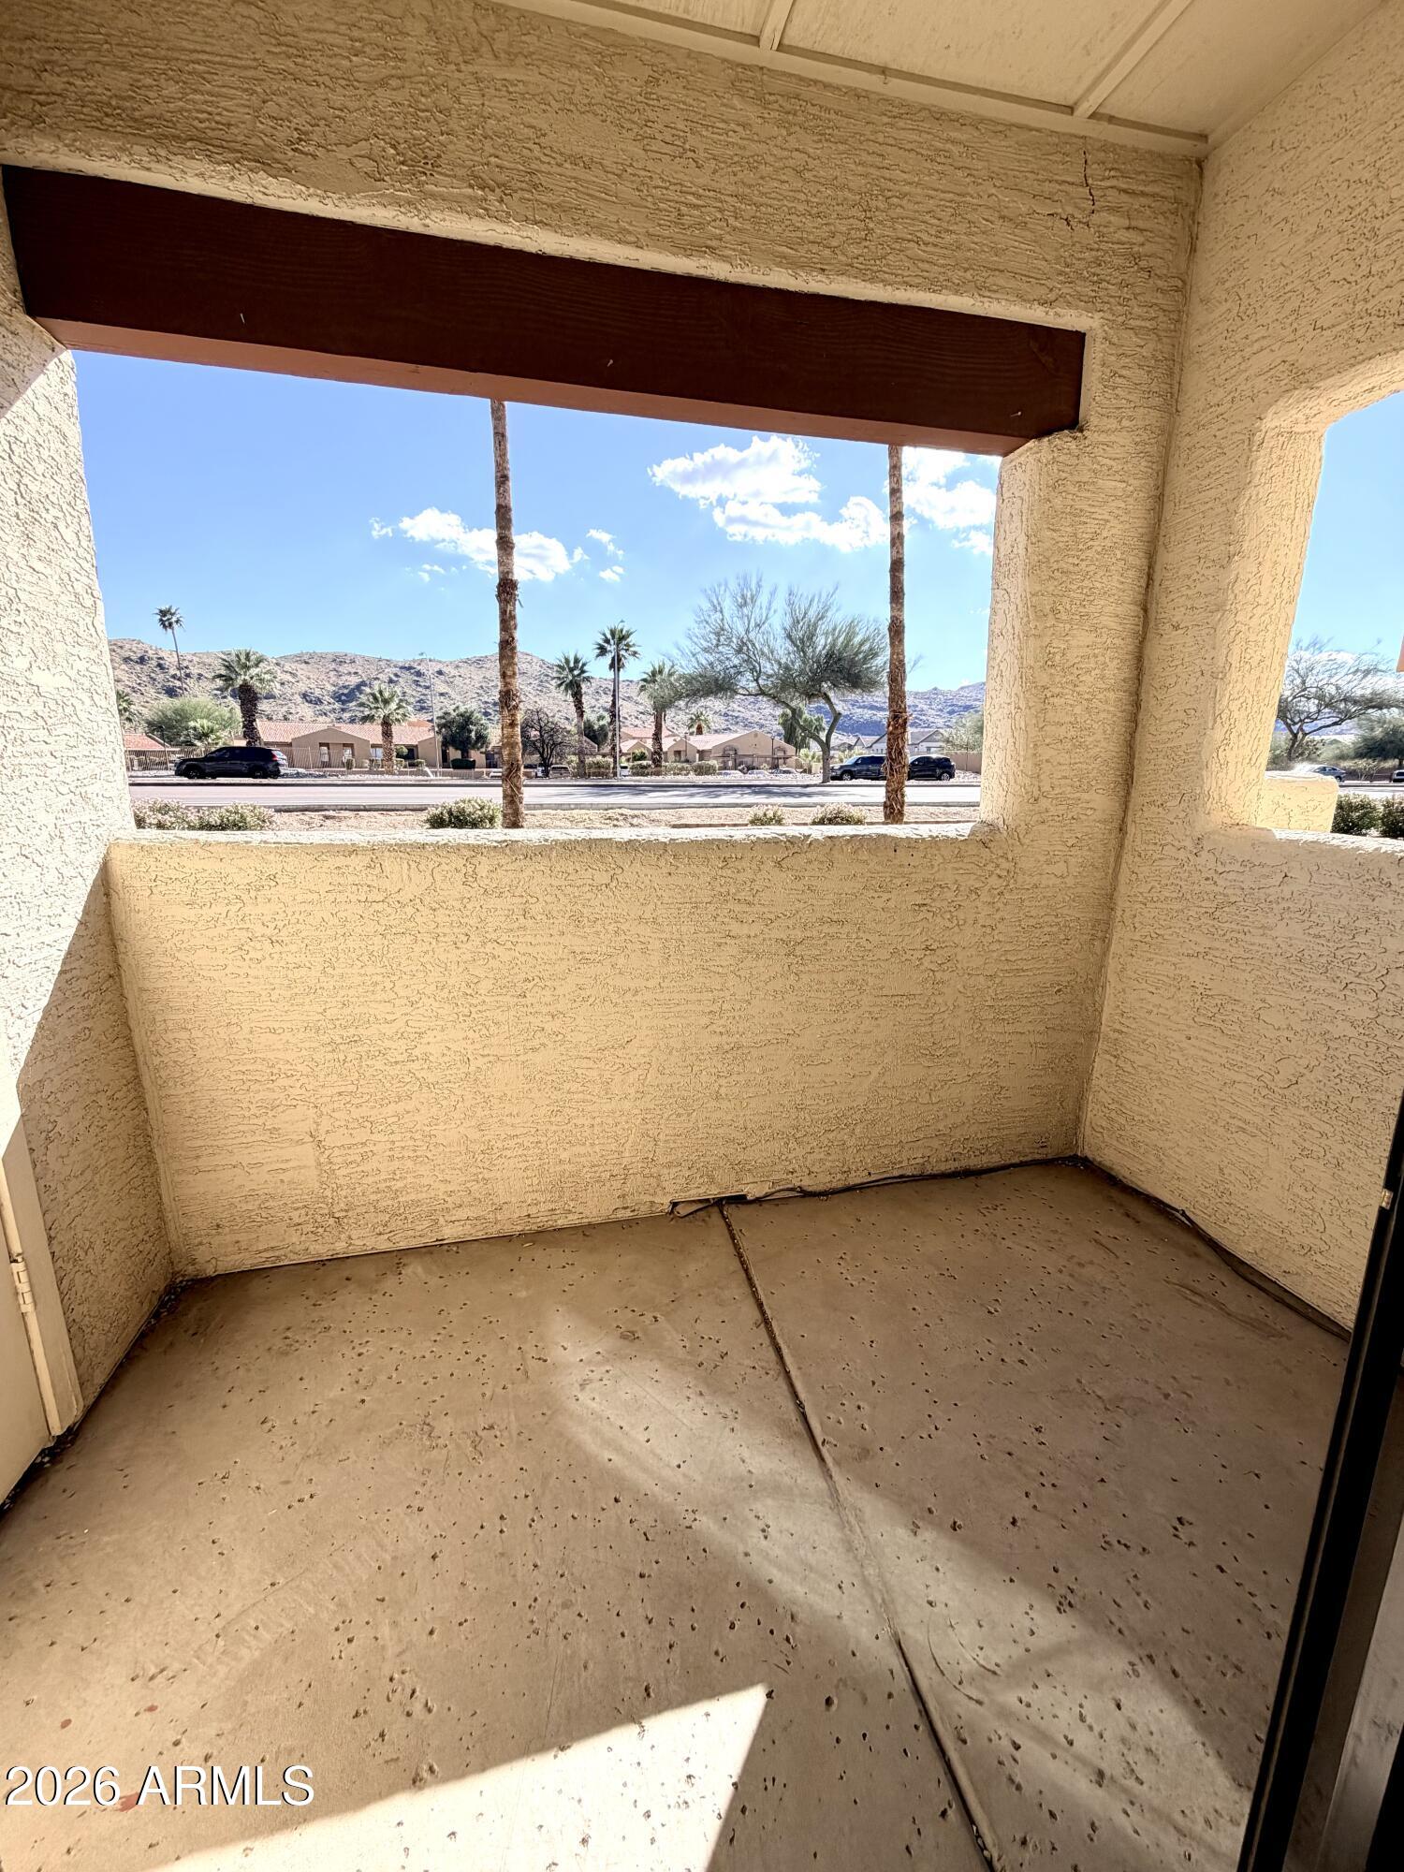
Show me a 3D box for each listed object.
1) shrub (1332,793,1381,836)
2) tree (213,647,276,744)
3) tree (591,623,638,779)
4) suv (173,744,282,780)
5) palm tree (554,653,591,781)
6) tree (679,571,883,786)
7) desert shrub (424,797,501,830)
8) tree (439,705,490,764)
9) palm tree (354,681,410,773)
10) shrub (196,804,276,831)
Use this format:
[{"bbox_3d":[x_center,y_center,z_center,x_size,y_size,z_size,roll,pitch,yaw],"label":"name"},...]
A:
[{"bbox_3d":[12.249,-2.275,14.119,0.880,0.729,0.880,-3,13,-12],"label":"shrub"},{"bbox_3d":[-28.894,-14.173,48.128,3.600,7.815,3.600,-3,13,-12],"label":"tree"},{"bbox_3d":[-5.905,-15.912,51.376,3.000,10.072,3.000,-3,13,-12],"label":"tree"},{"bbox_3d":[-25.378,-9.415,40.808,4.850,1.720,1.920,-3,13,-12],"label":"suv"},{"bbox_3d":[-8.648,-15.041,51.575,2.600,8.285,2.600,-3,13,-12],"label":"palm tree"},{"bbox_3d":[4.722,-13.990,41.803,11.000,10.725,10.000,-3,13,-12],"label":"tree"},{"bbox_3d":[-4.673,-2.378,14.735,1.480,0.586,1.350,-3,13,-12],"label":"desert shrub"},{"bbox_3d":[-20.388,-16.886,64.382,4.300,5.536,4.300,-3,13,-12],"label":"tree"},{"bbox_3d":[-22.357,-14.601,53.296,3.550,6.309,3.550,-3,13,-12],"label":"palm tree"},{"bbox_3d":[-8.701,-2.199,14.045,1.350,0.489,1.250,-3,13,-12],"label":"shrub"}]

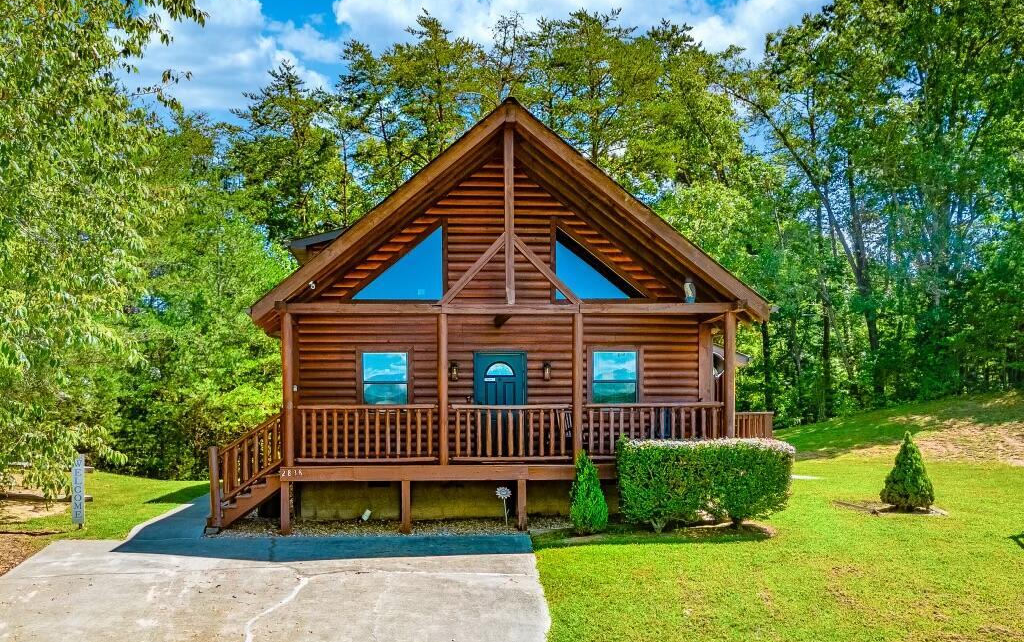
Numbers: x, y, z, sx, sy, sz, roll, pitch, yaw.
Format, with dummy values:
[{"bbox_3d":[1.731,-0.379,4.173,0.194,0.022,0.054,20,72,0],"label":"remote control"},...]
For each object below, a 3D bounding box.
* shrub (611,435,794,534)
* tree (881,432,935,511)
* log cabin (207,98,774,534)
[{"bbox_3d":[3.080,2.720,11.650,2.700,1.460,1.200,0,-1,-4],"label":"shrub"},{"bbox_3d":[7.450,2.820,13.400,1.020,1.480,1.020,0,-1,-4],"label":"tree"},{"bbox_3d":[-0.500,-0.150,17.700,10.200,7.550,11.000,0,-1,-4],"label":"log cabin"}]

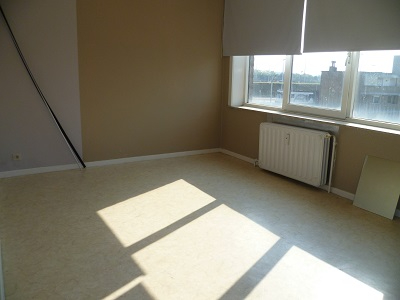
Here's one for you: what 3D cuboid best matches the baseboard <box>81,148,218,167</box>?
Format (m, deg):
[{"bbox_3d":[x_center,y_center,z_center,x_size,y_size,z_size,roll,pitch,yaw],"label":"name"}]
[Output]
[{"bbox_3d":[-0.640,0.103,5.180,2.328,0.082,0.022,-6,15,-31],"label":"baseboard"}]

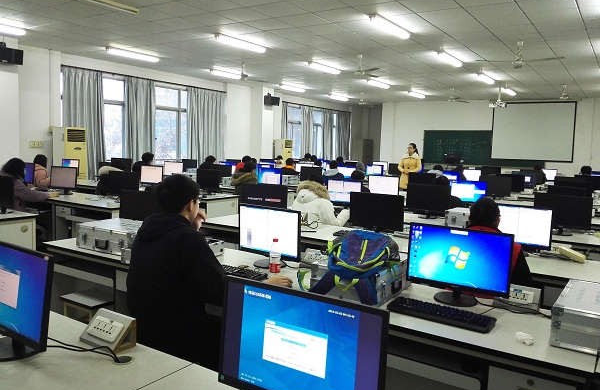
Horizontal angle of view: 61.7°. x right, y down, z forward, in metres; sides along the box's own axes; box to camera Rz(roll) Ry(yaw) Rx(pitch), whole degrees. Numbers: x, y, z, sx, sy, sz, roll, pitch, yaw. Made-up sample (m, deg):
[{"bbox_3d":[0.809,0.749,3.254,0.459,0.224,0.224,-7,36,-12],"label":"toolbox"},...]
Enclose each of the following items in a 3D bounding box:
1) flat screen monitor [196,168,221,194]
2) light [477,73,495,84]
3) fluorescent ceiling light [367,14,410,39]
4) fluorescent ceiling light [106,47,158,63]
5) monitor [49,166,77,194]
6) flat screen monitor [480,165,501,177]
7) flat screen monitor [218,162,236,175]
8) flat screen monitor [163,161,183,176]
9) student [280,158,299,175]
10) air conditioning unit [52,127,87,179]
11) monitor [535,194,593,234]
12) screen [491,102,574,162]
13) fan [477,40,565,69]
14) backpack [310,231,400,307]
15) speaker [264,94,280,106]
[{"bbox_3d":[-1.377,-0.195,7.650,0.500,0.378,0.200,5,6,33],"label":"flat screen monitor"},{"bbox_3d":[4.275,-2.671,11.555,0.125,0.095,1.250,6,7,33],"label":"light"},{"bbox_3d":[1.275,-2.335,7.053,0.125,0.095,1.250,6,7,33],"label":"fluorescent ceiling light"},{"bbox_3d":[-3.206,-2.718,9.723,0.140,0.100,1.230,5,7,33],"label":"fluorescent ceiling light"},{"bbox_3d":[-3.133,-0.194,6.761,0.460,0.362,0.180,4,6,21],"label":"monitor"},{"bbox_3d":[5.031,-0.543,13.142,0.470,0.375,0.180,6,7,33],"label":"flat screen monitor"},{"bbox_3d":[-1.565,-0.540,10.849,0.480,0.360,0.180,5,7,33],"label":"flat screen monitor"},{"bbox_3d":[-2.580,-0.491,10.309,0.506,0.364,0.198,5,6,28],"label":"flat screen monitor"},{"bbox_3d":[-0.155,-0.176,10.861,0.480,1.210,0.620,5,7,33],"label":"student"},{"bbox_3d":[-4.805,-0.534,10.543,0.420,1.700,0.500,5,7,33],"label":"air conditioning unit"},{"bbox_3d":[2.432,0.192,4.663,0.480,0.375,0.180,6,7,33],"label":"monitor"},{"bbox_3d":[7.459,-2.043,16.170,2.410,1.870,0.050,6,7,33],"label":"screen"},{"bbox_3d":[3.525,-2.238,8.053,1.380,0.420,1.320,5,7,33],"label":"fan"},{"bbox_3d":[0.293,0.308,2.518,0.360,0.250,0.400,4,6,23],"label":"backpack"},{"bbox_3d":[-0.851,-2.849,15.295,0.250,0.260,0.420,15,12,32],"label":"speaker"}]

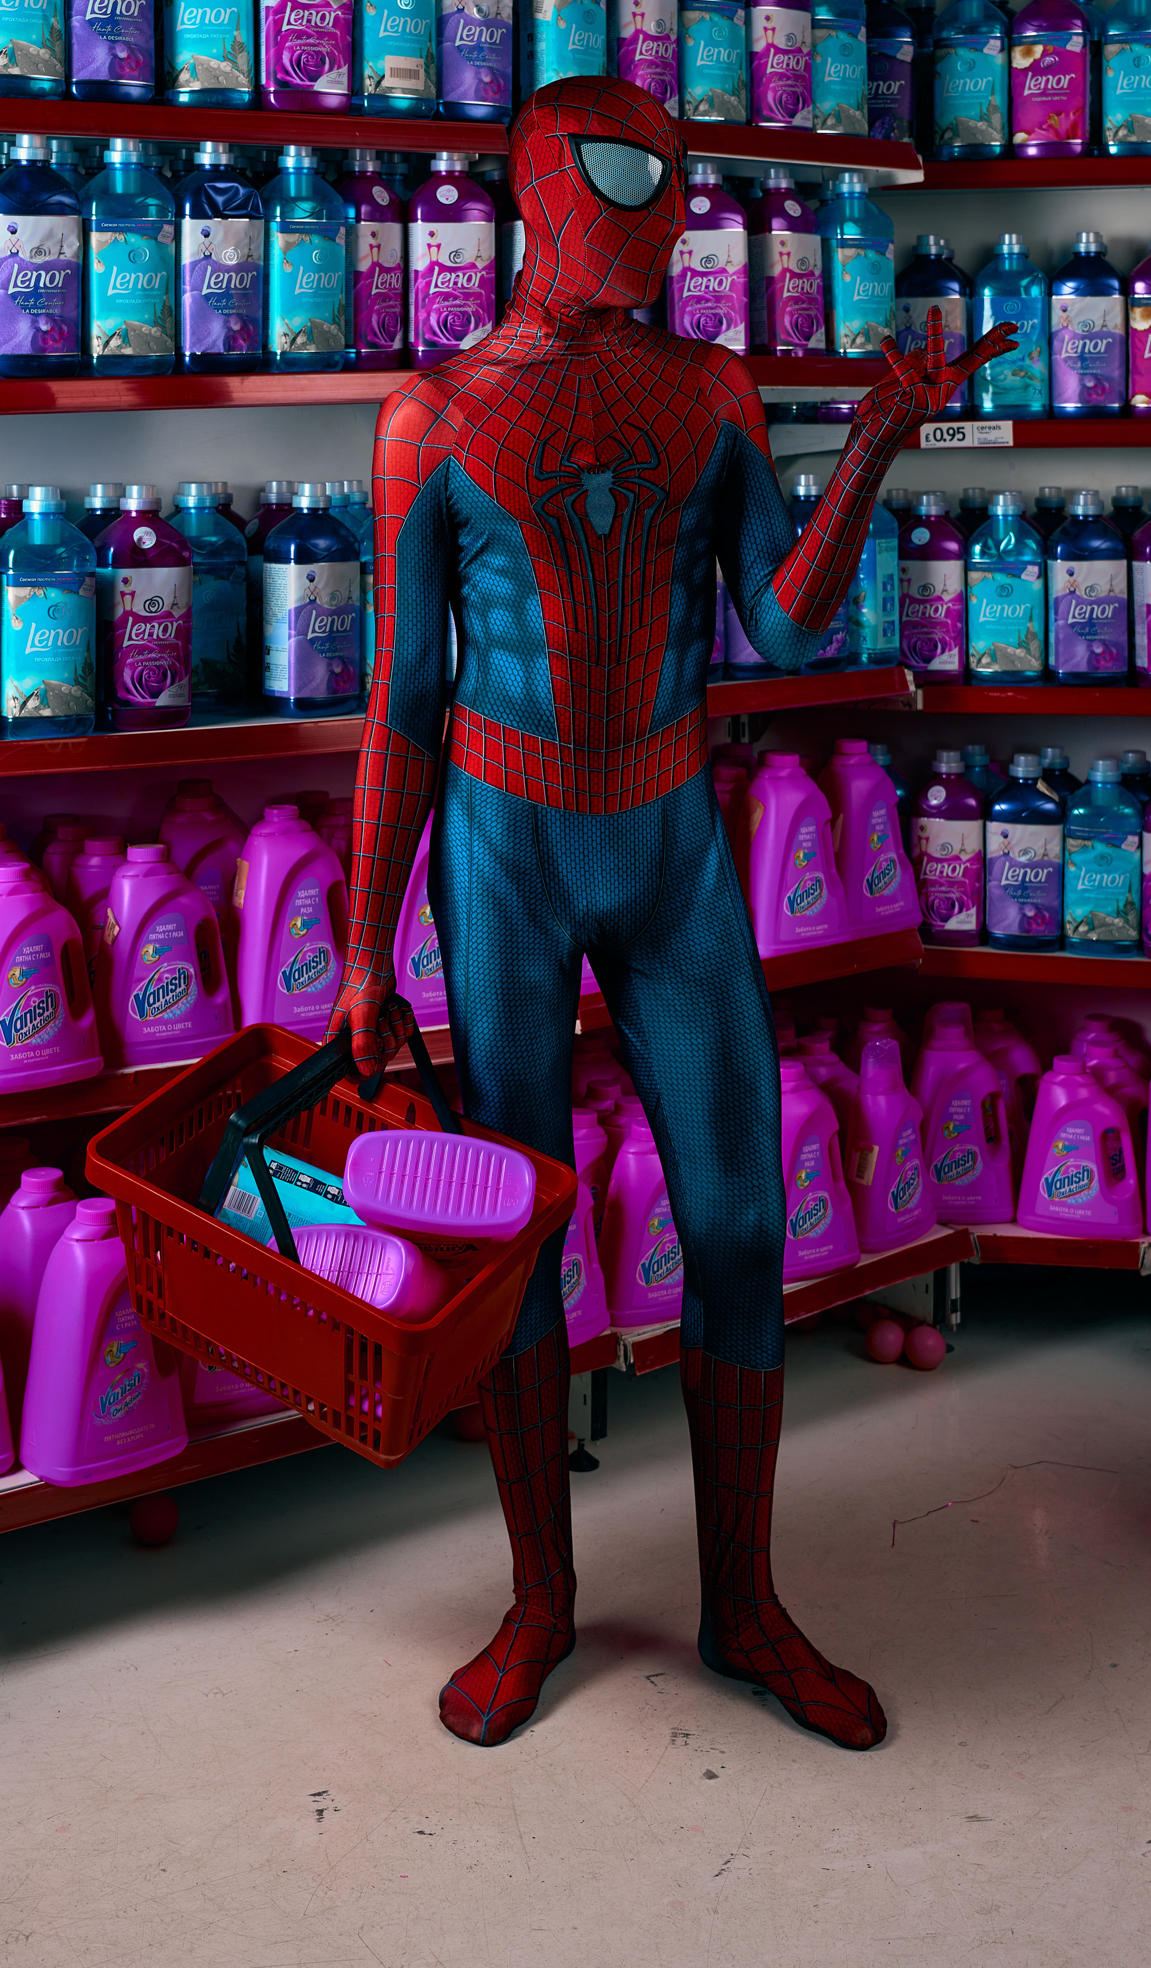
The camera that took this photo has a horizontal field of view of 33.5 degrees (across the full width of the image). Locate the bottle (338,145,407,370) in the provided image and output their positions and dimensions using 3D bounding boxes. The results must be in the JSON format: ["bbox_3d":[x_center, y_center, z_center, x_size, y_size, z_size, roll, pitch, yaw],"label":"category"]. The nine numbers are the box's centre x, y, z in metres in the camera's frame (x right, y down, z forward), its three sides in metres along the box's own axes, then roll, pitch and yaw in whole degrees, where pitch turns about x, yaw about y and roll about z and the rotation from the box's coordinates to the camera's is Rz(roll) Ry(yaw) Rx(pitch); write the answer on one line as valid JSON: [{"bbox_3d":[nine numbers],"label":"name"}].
[{"bbox_3d":[-0.287,-0.978,2.590,0.120,0.290,0.080,-10,14,-44],"label":"bottle"}]

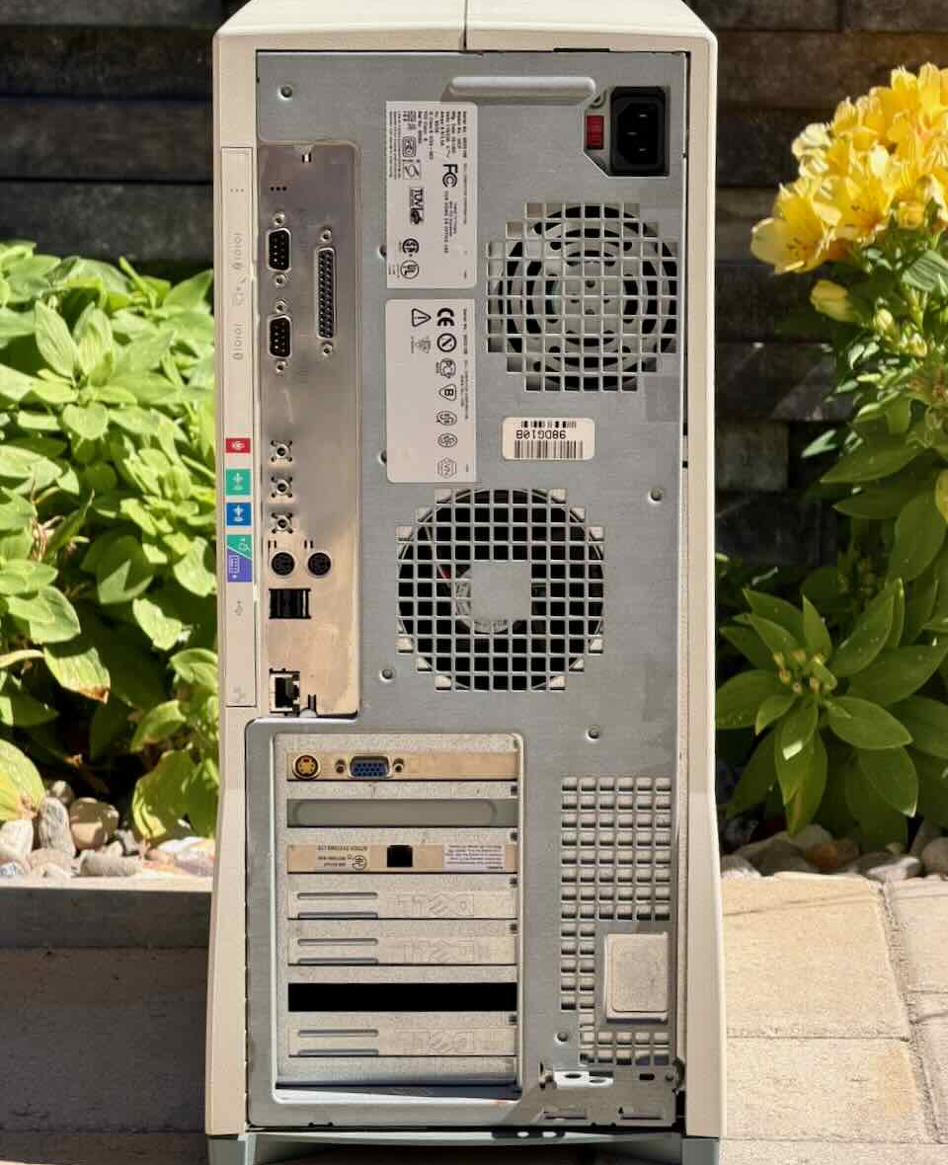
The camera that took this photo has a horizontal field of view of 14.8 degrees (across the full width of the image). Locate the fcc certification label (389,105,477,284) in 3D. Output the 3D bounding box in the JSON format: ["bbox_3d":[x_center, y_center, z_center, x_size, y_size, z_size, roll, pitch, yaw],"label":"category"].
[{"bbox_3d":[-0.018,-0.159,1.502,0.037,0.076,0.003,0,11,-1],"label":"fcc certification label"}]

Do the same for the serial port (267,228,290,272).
[{"bbox_3d":[-0.080,-0.137,1.502,0.010,0.018,0.009,0,10,0],"label":"serial port"}]

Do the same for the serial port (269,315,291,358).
[{"bbox_3d":[-0.080,-0.102,1.510,0.009,0.018,0.008,0,11,-1],"label":"serial port"}]

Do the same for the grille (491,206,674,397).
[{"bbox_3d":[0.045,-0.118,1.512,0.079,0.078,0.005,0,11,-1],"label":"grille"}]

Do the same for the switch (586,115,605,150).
[{"bbox_3d":[0.050,-0.185,1.502,0.008,0.014,0.008,0,10,0],"label":"switch"}]

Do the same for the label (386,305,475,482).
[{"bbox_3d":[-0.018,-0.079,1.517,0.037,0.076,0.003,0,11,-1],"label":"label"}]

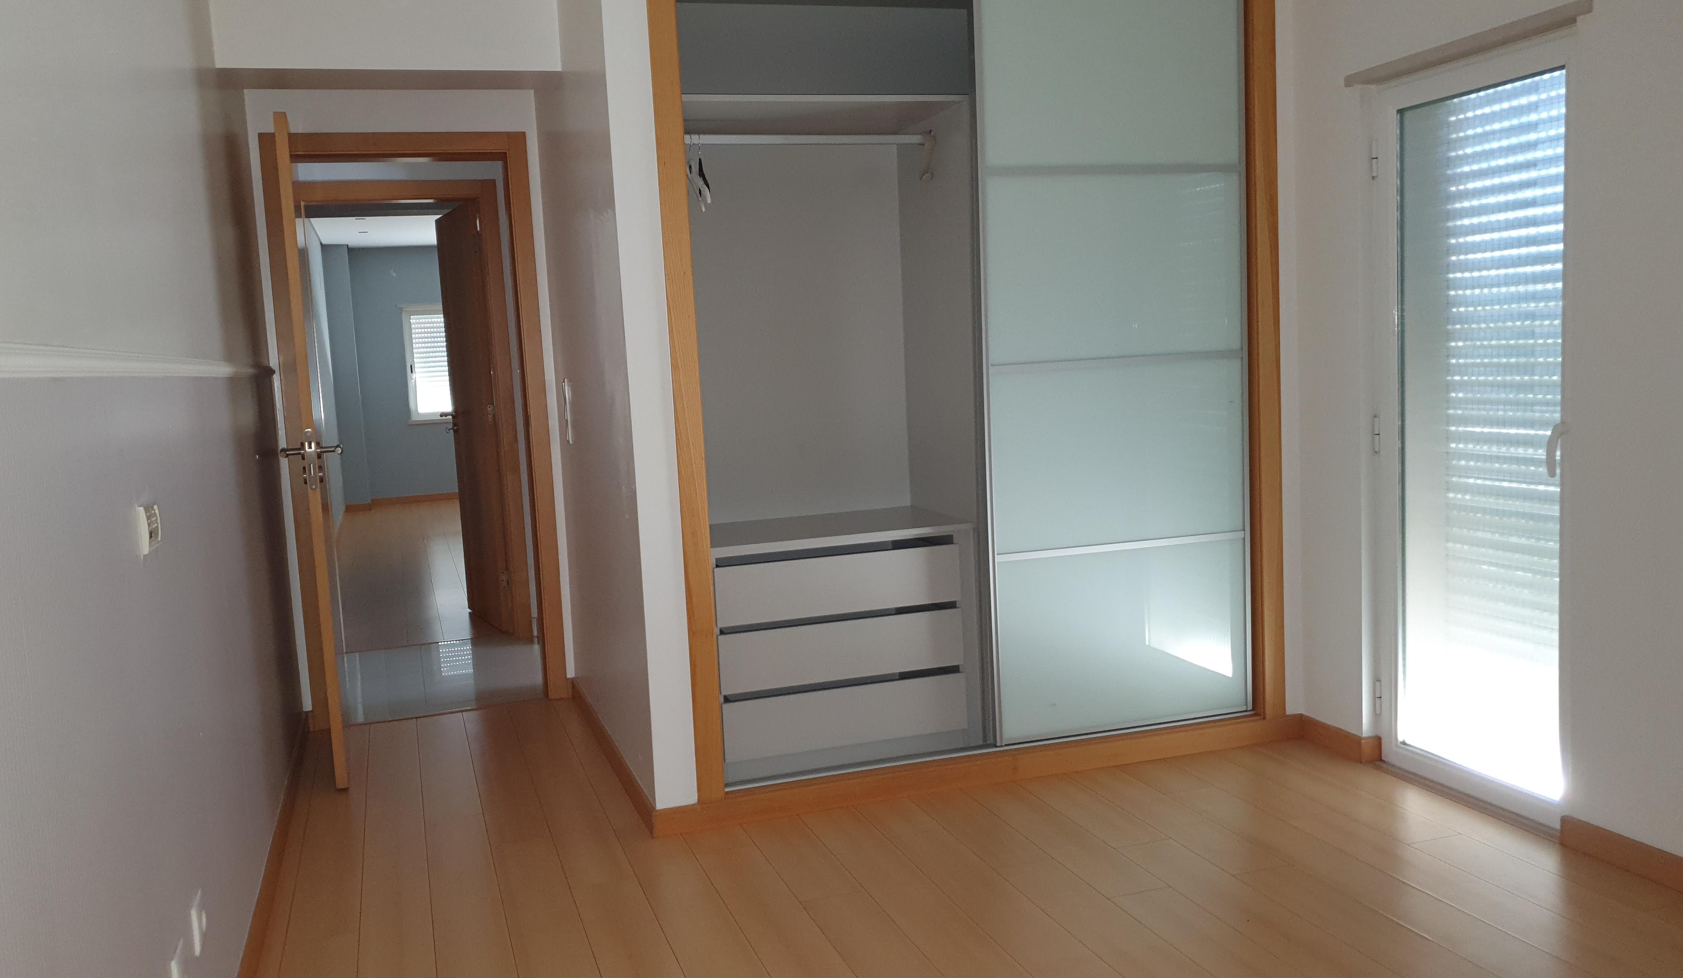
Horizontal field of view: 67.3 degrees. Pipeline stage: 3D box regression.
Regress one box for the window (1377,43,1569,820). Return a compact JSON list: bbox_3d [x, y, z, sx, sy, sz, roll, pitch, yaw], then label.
[{"bbox_3d":[1.650,-0.124,3.271,0.071,1.900,0.670,-5,7,-19],"label":"window"}]

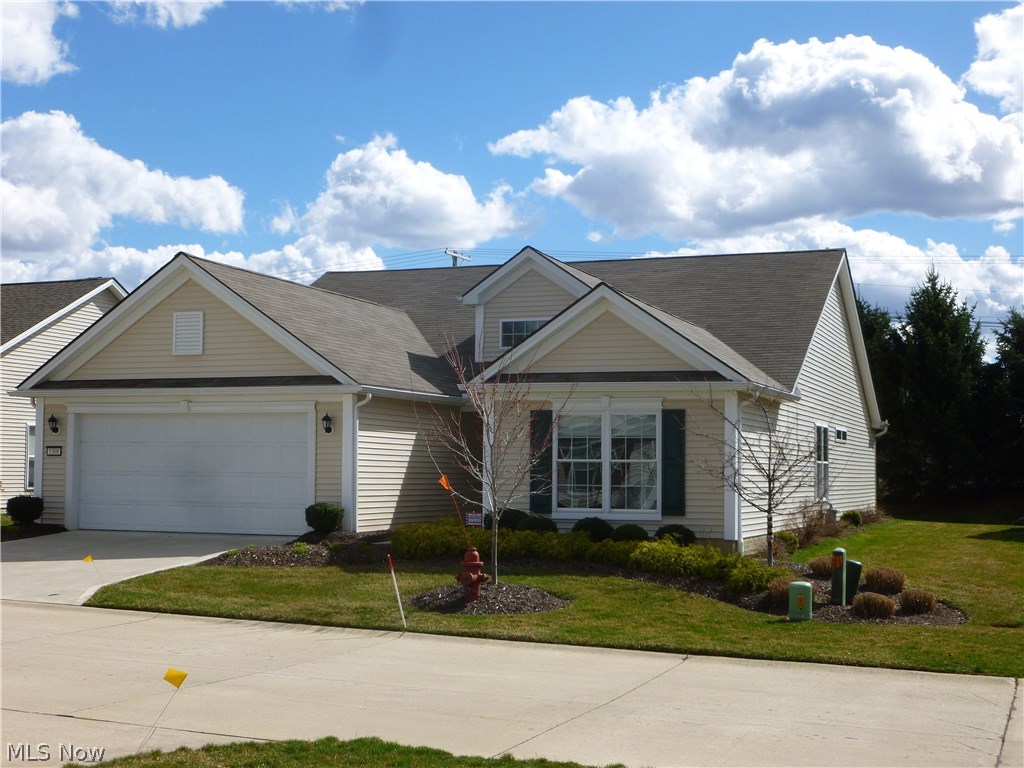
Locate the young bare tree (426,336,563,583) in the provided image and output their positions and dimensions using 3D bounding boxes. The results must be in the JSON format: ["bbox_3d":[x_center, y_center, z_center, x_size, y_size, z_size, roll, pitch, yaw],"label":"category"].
[{"bbox_3d":[-0.233,1.005,18.500,1.900,3.300,1.800,0,-3,0],"label":"young bare tree"}]

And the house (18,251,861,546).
[{"bbox_3d":[0.704,-0.018,33.105,13.760,6.480,20.780,-1,-4,20],"label":"house"}]

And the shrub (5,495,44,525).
[{"bbox_3d":[-8.862,2.302,25.300,0.700,0.570,0.680,-1,-4,20],"label":"shrub"}]

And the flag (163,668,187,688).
[{"bbox_3d":[-2.033,1.779,8.400,0.125,0.105,0.035,32,0,-5],"label":"flag"}]

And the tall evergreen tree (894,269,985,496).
[{"bbox_3d":[16.143,0.019,52.500,3.600,8.700,3.600,-1,-4,20],"label":"tall evergreen tree"}]

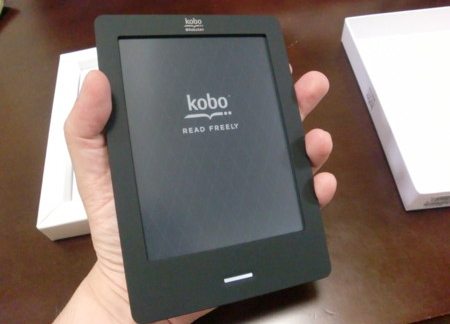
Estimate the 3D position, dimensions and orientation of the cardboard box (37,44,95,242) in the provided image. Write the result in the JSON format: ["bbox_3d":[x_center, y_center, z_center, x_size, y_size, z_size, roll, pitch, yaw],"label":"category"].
[{"bbox_3d":[-0.085,-0.041,0.353,0.157,0.025,0.209,-11,56,-1],"label":"cardboard box"}]

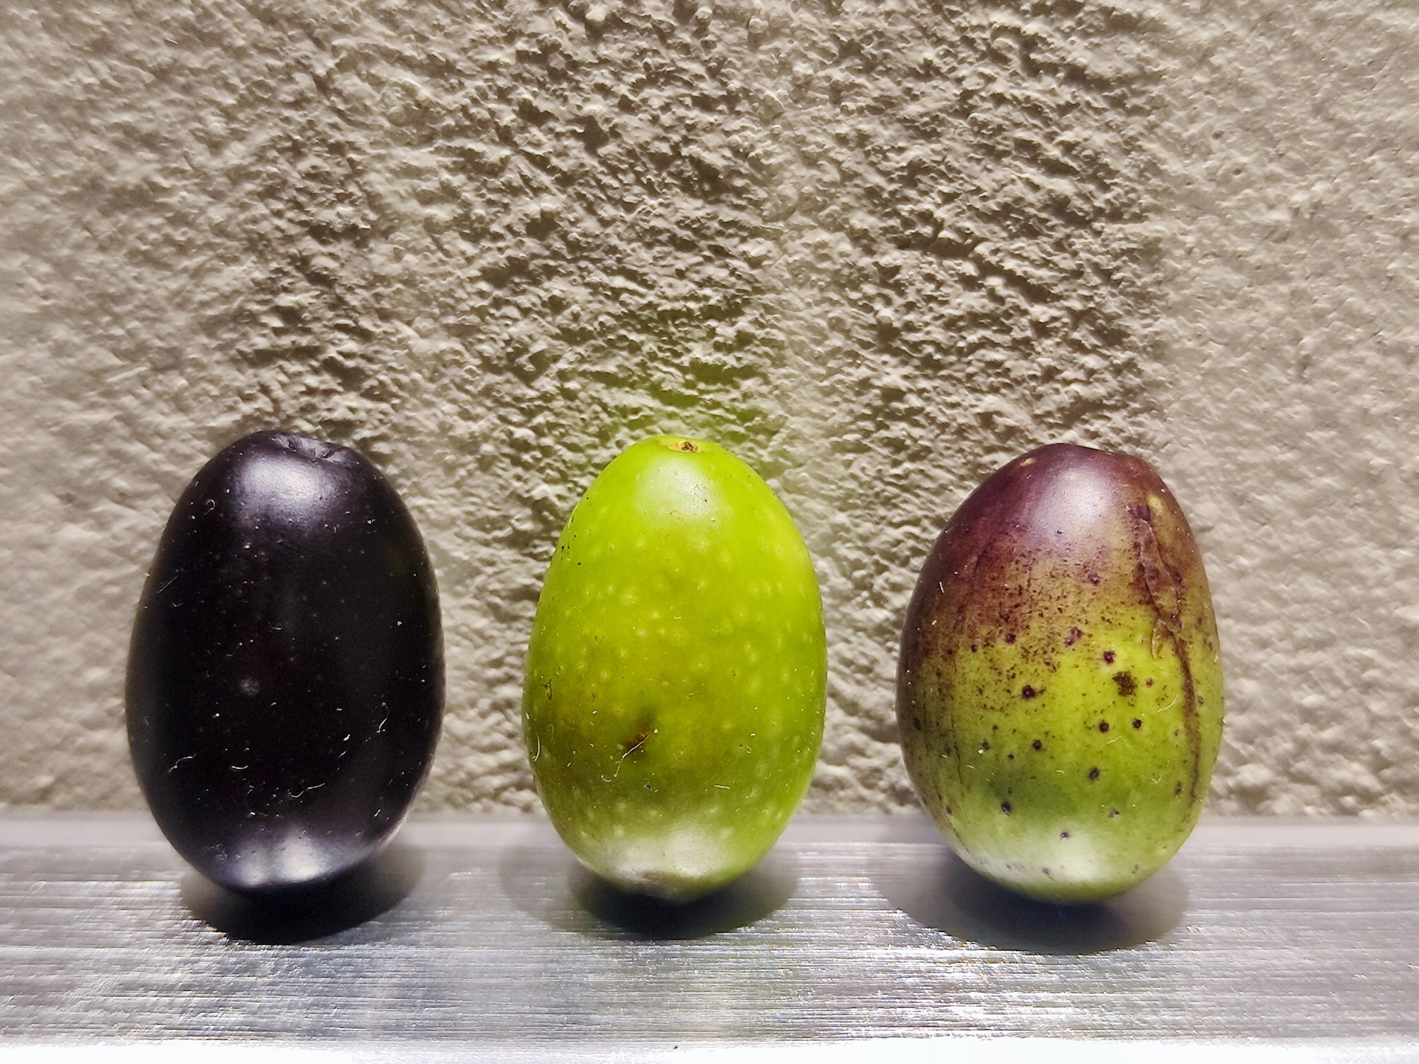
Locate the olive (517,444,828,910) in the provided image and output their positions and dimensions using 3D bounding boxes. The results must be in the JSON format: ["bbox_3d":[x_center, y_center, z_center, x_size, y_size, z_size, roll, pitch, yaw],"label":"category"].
[{"bbox_3d":[-0.002,0.007,0.050,0.016,0.024,0.016,0,5,0],"label":"olive"}]

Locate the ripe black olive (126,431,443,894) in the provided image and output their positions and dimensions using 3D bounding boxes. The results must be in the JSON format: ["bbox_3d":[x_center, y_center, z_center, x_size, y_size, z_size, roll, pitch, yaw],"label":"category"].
[{"bbox_3d":[-0.022,0.007,0.050,0.015,0.024,0.015,0,5,0],"label":"ripe black olive"}]

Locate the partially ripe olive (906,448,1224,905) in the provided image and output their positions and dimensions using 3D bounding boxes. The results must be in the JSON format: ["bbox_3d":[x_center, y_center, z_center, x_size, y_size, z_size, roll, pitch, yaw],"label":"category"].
[{"bbox_3d":[0.018,0.007,0.050,0.016,0.024,0.016,0,5,0],"label":"partially ripe olive"}]

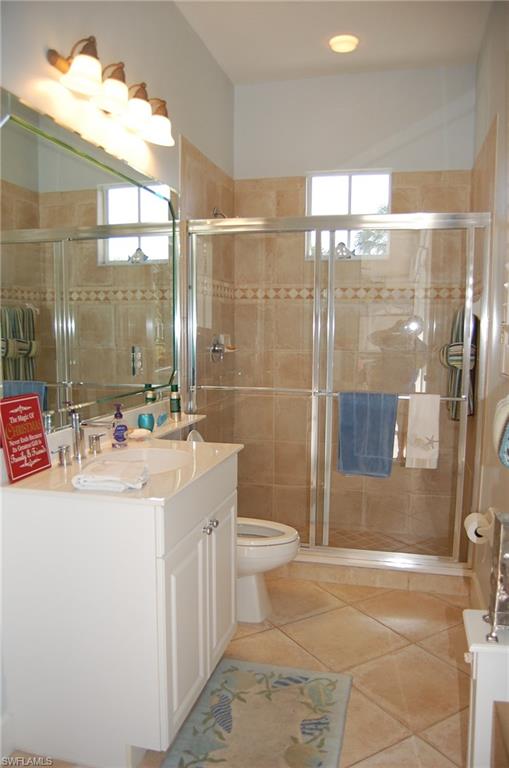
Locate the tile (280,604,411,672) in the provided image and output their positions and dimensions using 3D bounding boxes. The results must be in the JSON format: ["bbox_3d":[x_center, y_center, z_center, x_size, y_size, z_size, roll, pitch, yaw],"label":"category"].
[{"bbox_3d":[0.388,1.106,2.521,0.412,0.012,0.412,-2,6,-31],"label":"tile"}]

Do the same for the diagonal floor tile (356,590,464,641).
[{"bbox_3d":[0.752,1.091,2.731,0.412,0.012,0.412,-2,6,-31],"label":"diagonal floor tile"}]

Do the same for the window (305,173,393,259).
[{"bbox_3d":[0.631,-1.135,3.860,0.561,0.579,0.070,2,5,14],"label":"window"}]

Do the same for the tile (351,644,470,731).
[{"bbox_3d":[0.607,1.138,2.176,0.412,0.012,0.412,-2,6,-31],"label":"tile"}]

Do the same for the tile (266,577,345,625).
[{"bbox_3d":[0.171,1.074,2.874,0.412,0.012,0.412,-2,6,-31],"label":"tile"}]

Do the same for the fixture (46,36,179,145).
[{"bbox_3d":[-0.505,-1.096,2.226,0.203,0.208,0.764,2,5,14],"label":"fixture"}]

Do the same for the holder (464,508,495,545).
[{"bbox_3d":[0.887,0.566,2.268,0.115,0.140,0.140,2,5,14],"label":"holder"}]

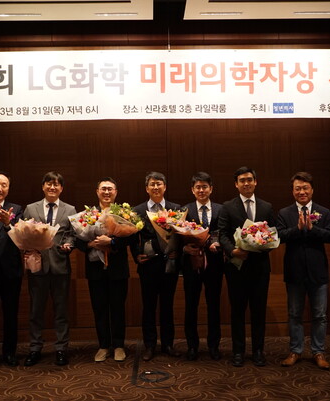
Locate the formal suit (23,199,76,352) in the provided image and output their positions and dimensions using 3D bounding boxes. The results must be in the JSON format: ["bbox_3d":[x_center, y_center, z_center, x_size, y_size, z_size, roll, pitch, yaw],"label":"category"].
[{"bbox_3d":[-1.036,0.663,4.416,0.510,1.395,0.340,-1,-1,-8],"label":"formal suit"}]

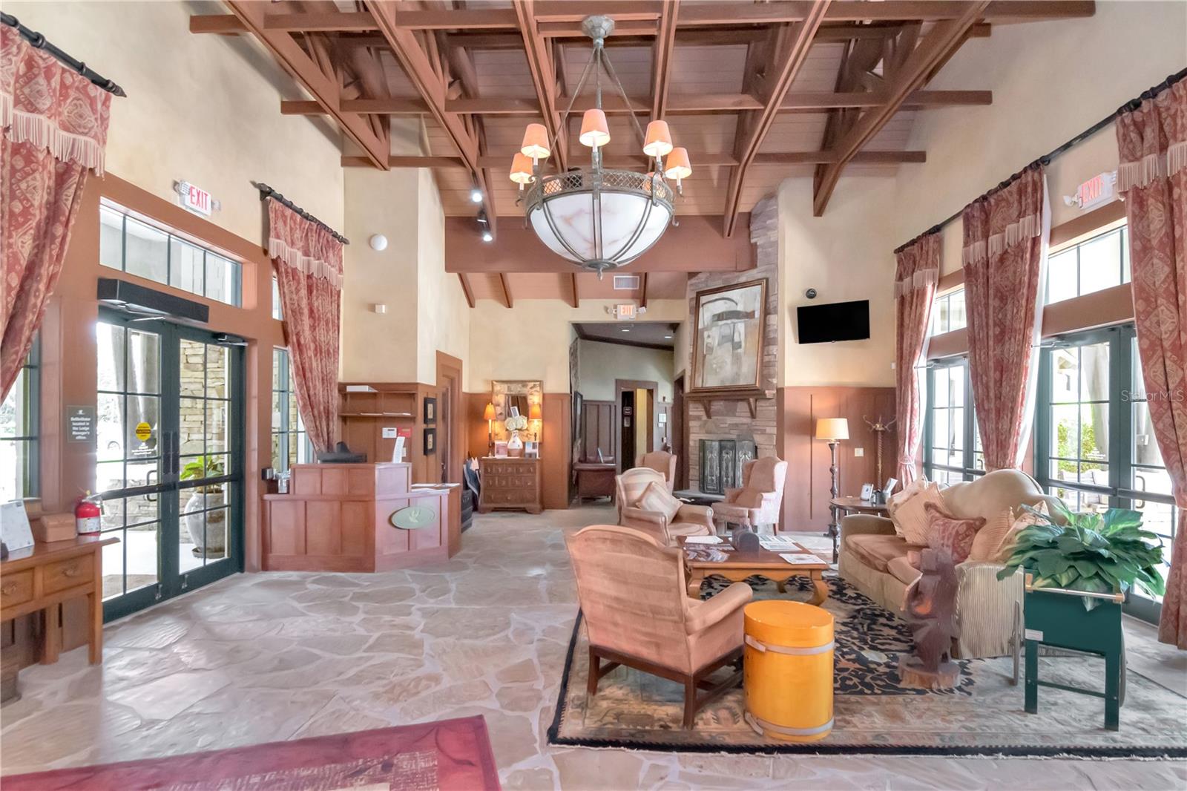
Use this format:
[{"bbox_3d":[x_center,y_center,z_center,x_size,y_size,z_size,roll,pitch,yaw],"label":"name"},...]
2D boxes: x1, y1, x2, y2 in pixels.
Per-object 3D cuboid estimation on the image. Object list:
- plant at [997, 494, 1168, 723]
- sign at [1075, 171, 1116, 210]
[{"bbox_3d":[2.630,1.158,2.934,0.714,1.034,0.699,-1,-3,31],"label":"plant"},{"bbox_3d":[4.053,-1.643,4.240,0.080,0.200,0.330,0,-2,3],"label":"sign"}]

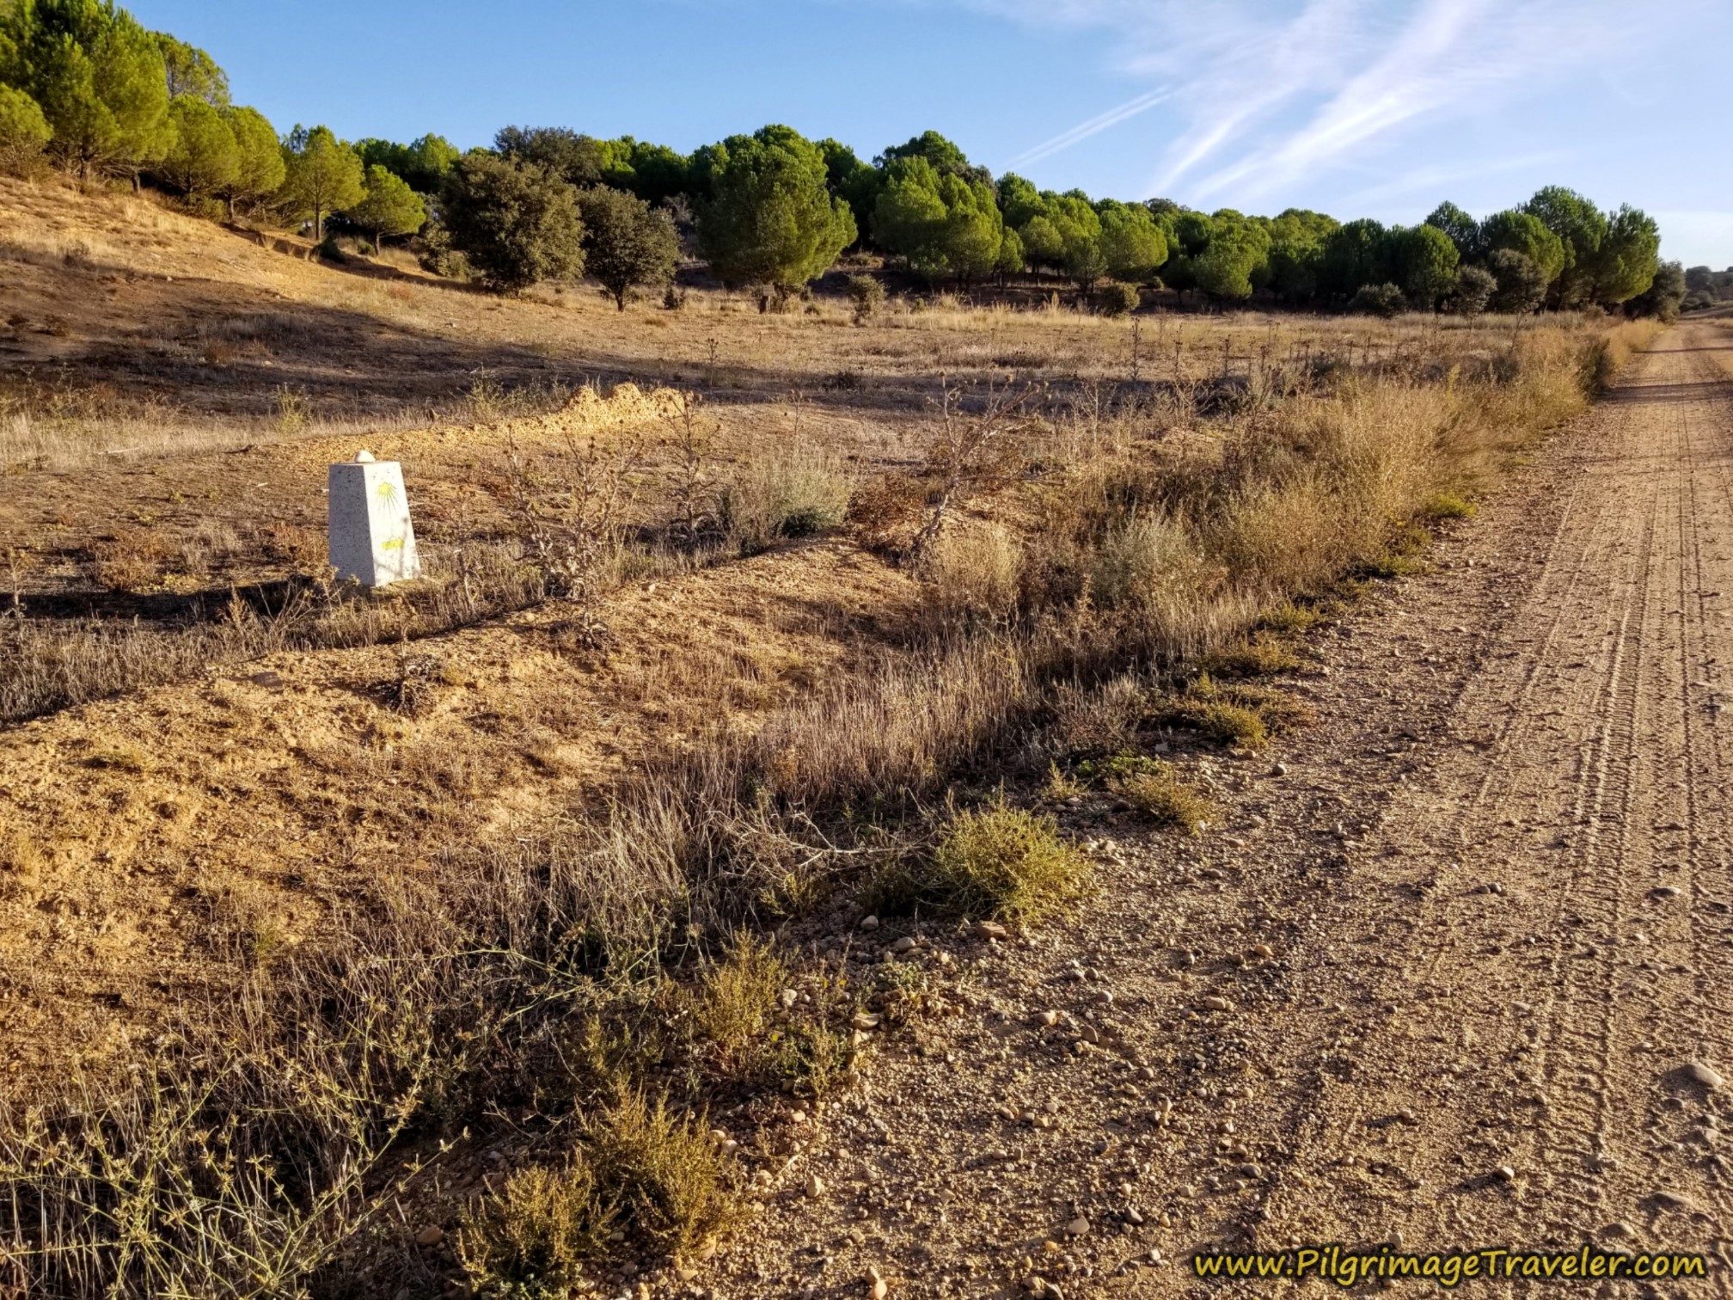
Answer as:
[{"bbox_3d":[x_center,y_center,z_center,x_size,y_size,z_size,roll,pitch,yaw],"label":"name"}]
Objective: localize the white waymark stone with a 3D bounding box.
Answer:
[{"bbox_3d":[-3.134,-0.834,8.221,0.390,0.800,0.385,7,16,26],"label":"white waymark stone"}]

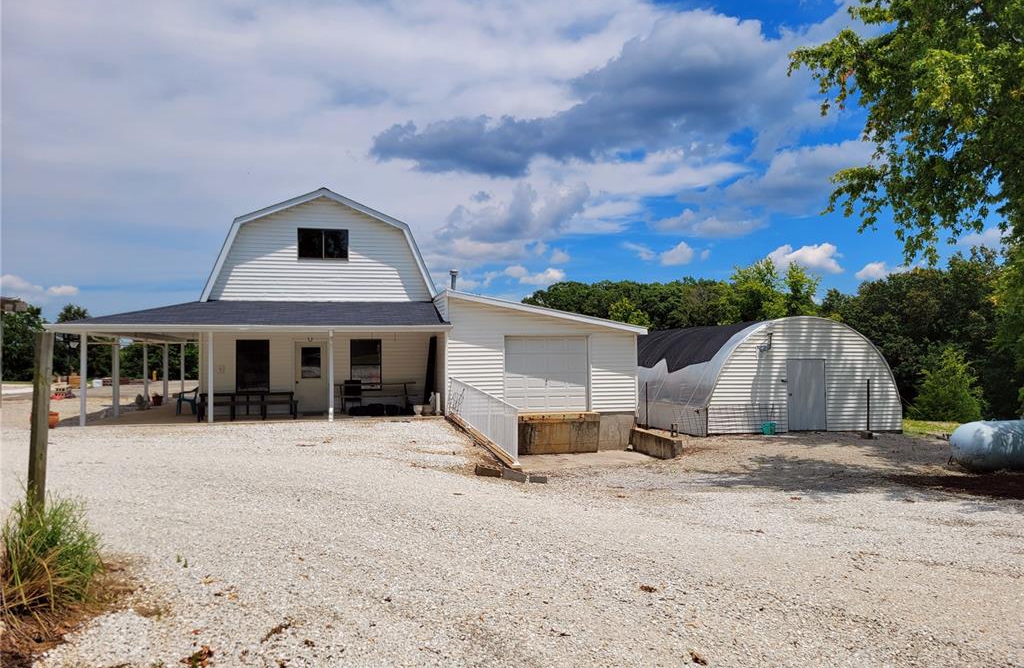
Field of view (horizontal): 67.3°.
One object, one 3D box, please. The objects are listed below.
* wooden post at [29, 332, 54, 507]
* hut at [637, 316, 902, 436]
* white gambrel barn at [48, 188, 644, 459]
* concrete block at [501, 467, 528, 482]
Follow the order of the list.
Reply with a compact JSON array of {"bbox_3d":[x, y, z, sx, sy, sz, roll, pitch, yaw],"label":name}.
[{"bbox_3d":[-3.929,0.895,6.400,0.092,1.820,0.092,1,-2,33],"label":"wooden post"},{"bbox_3d":[6.770,1.427,28.787,6.323,3.335,13.939,0,-2,-14],"label":"hut"},{"bbox_3d":[-5.214,-0.310,26.527,15.234,7.517,14.935,0,-2,-14],"label":"white gambrel barn"},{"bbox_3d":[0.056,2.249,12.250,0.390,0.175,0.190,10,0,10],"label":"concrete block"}]

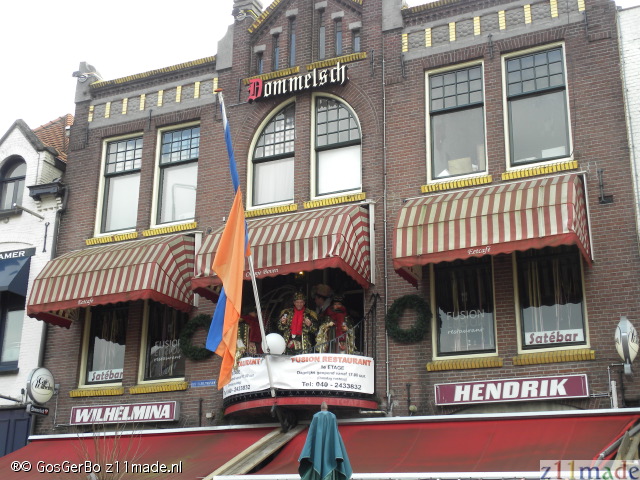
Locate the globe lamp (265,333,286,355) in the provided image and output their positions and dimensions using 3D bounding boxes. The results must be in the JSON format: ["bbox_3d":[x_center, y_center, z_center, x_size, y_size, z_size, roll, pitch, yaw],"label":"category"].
[{"bbox_3d":[-0.792,1.808,16.701,0.413,0.413,0.413,1,-19,0],"label":"globe lamp"}]

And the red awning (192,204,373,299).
[{"bbox_3d":[-0.657,0.089,16.495,2.800,1.570,1.250,-8,-21,23],"label":"red awning"}]

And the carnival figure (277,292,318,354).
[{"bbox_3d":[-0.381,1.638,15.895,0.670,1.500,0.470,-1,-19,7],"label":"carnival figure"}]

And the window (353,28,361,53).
[{"bbox_3d":[0.739,-3.901,18.884,0.190,0.551,0.140,-8,-21,24],"label":"window"}]

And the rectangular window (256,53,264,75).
[{"bbox_3d":[-1.233,-3.719,20.218,0.148,0.492,0.100,-8,-21,24],"label":"rectangular window"}]

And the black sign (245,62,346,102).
[{"bbox_3d":[-0.415,-2.968,18.060,2.100,0.520,0.160,-8,-21,23],"label":"black sign"}]

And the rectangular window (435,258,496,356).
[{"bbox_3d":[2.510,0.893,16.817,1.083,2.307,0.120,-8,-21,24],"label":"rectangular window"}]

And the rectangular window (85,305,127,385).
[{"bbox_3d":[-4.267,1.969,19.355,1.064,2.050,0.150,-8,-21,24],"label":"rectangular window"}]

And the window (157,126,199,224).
[{"bbox_3d":[-2.929,-1.342,19.848,1.058,2.229,0.150,-8,-21,24],"label":"window"}]

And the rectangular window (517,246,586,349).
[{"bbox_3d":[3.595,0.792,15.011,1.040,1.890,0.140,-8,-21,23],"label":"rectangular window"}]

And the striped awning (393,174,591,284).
[{"bbox_3d":[2.812,-0.339,15.851,2.967,1.648,1.140,-8,-21,24],"label":"striped awning"}]

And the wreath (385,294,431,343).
[{"bbox_3d":[1.555,1.381,16.798,0.870,0.849,0.180,-8,-21,24],"label":"wreath"}]

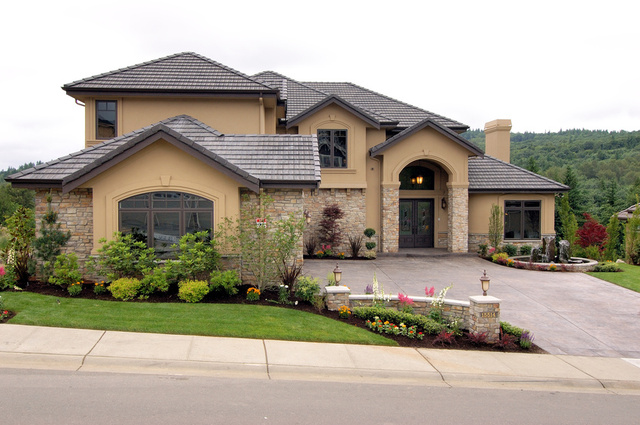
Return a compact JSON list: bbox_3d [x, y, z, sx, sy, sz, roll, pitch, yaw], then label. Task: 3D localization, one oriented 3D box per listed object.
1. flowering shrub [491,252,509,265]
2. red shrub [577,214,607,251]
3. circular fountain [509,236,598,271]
[{"bbox_3d":[7.825,2.002,25.500,0.780,0.520,0.700,0,2,-5],"label":"flowering shrub"},{"bbox_3d":[13.417,1.026,28.900,1.600,2.100,1.550,0,2,-5],"label":"red shrub"},{"bbox_3d":[10.202,1.673,25.600,3.600,1.270,3.600,0,2,0],"label":"circular fountain"}]

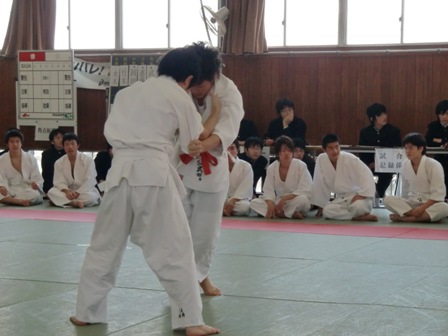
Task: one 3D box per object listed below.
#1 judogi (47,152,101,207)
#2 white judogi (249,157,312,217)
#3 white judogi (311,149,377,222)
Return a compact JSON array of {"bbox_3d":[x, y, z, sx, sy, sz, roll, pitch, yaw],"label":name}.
[{"bbox_3d":[-1.712,0.125,13.130,0.620,0.600,0.580,0,3,-7],"label":"judogi"},{"bbox_3d":[0.621,0.212,12.415,0.650,0.610,0.580,1,3,13],"label":"white judogi"},{"bbox_3d":[1.218,0.172,11.740,0.660,0.680,0.580,1,3,12],"label":"white judogi"}]

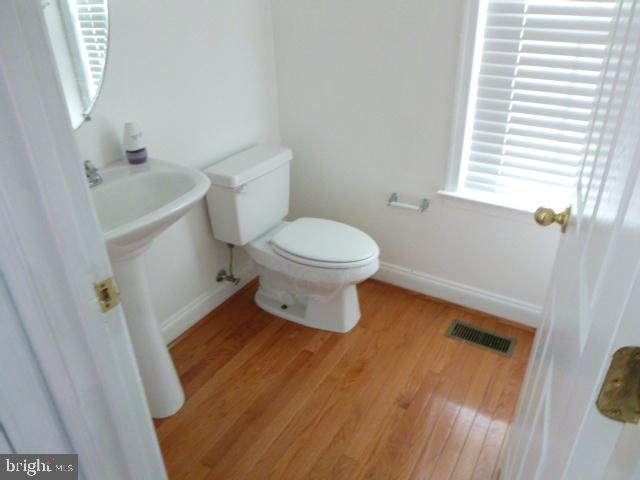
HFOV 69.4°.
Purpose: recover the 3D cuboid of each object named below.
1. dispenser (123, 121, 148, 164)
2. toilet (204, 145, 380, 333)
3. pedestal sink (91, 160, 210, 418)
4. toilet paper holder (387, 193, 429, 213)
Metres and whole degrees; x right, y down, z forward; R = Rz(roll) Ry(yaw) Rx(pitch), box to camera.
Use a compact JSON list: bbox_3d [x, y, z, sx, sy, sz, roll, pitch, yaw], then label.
[{"bbox_3d":[-0.641,-0.339,1.606,0.070,0.135,0.055,-25,36,-37],"label":"dispenser"},{"bbox_3d":[-0.079,0.022,2.109,0.727,0.730,0.430,15,32,28],"label":"toilet"},{"bbox_3d":[-0.602,0.248,1.560,0.500,0.870,0.610,15,32,28],"label":"pedestal sink"},{"bbox_3d":[0.411,-0.174,2.169,0.185,0.050,0.072,15,32,28],"label":"toilet paper holder"}]

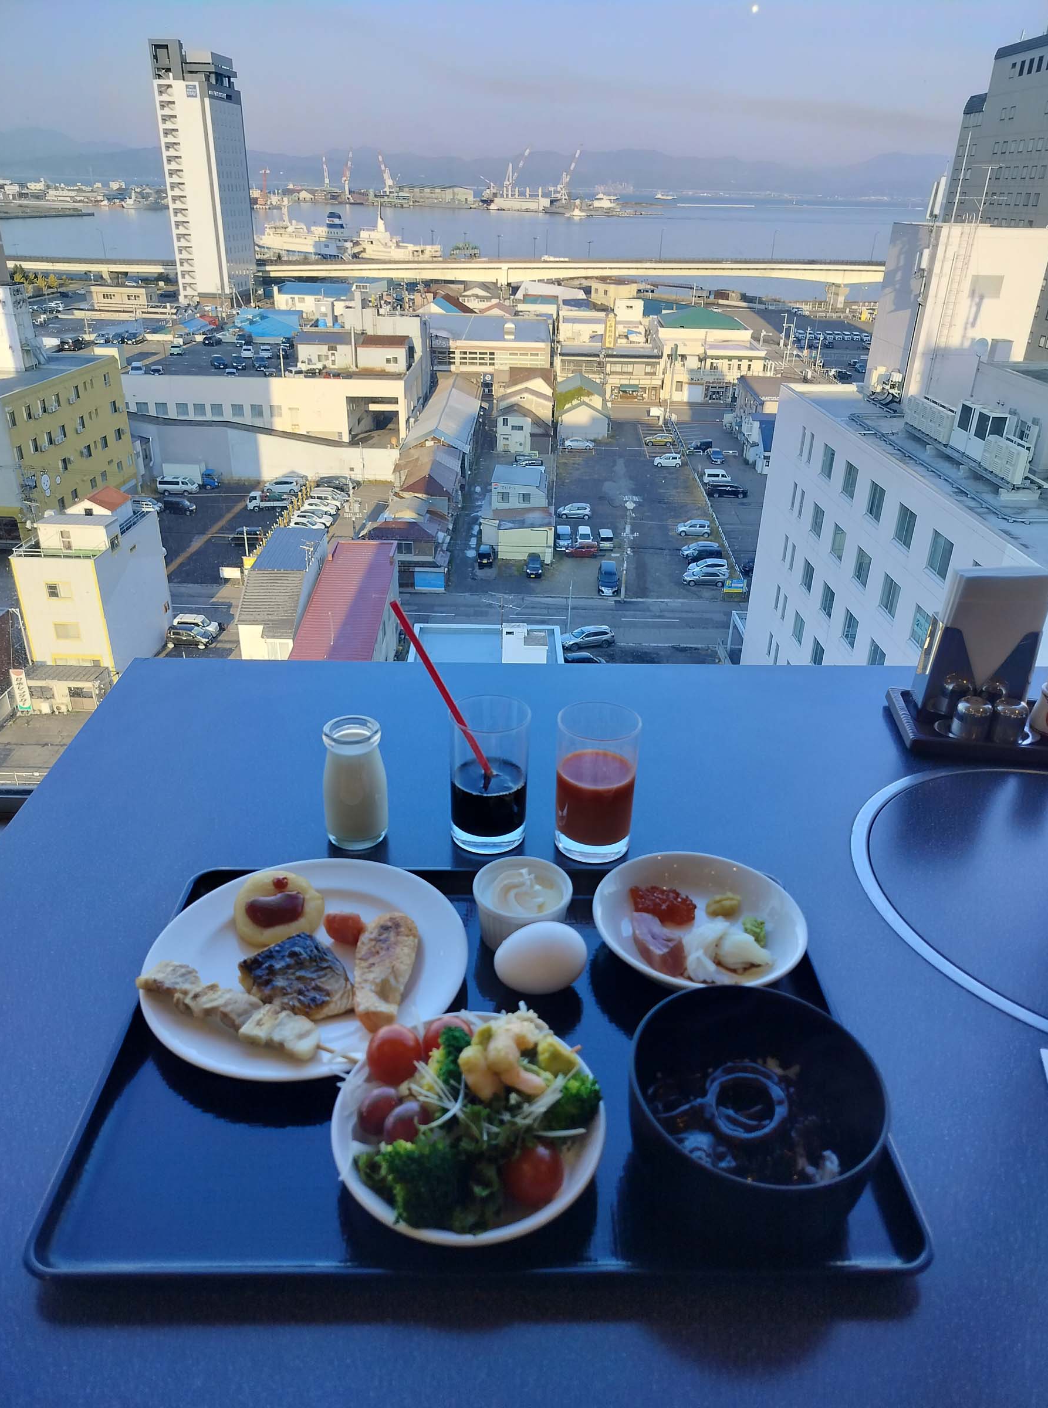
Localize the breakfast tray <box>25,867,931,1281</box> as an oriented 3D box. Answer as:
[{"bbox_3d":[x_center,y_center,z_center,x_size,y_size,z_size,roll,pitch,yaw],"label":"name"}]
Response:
[{"bbox_3d":[-0.022,0.197,0.577,0.419,0.020,0.294,1,28,-2],"label":"breakfast tray"}]

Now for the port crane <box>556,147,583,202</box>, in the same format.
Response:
[{"bbox_3d":[71.049,-829.789,1539.894,43.501,86.630,15.000,2,28,0],"label":"port crane"}]

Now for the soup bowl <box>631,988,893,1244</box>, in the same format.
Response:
[{"bbox_3d":[0.111,0.207,0.484,0.119,0.065,0.119,1,28,-1],"label":"soup bowl"}]

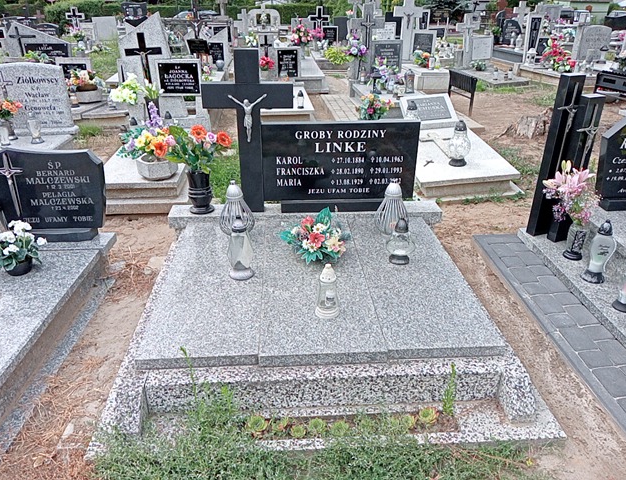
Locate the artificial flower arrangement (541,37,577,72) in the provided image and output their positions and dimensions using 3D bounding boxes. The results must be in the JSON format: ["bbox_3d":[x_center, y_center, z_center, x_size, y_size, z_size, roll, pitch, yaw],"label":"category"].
[{"bbox_3d":[3.992,-3.002,8.400,0.540,0.550,0.420,4,27,7],"label":"artificial flower arrangement"}]

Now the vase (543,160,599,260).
[{"bbox_3d":[1.556,-0.160,3.140,0.336,0.586,0.288,-1,25,-3],"label":"vase"}]

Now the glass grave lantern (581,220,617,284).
[{"bbox_3d":[1.636,0.058,2.945,0.150,0.354,0.150,10,27,21],"label":"glass grave lantern"}]

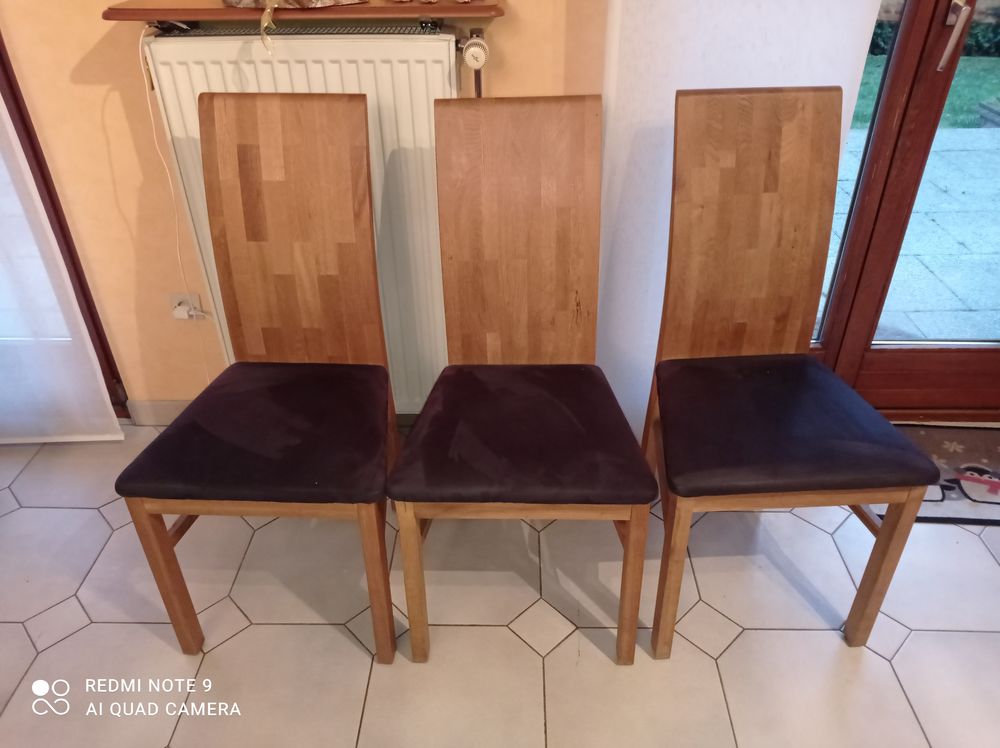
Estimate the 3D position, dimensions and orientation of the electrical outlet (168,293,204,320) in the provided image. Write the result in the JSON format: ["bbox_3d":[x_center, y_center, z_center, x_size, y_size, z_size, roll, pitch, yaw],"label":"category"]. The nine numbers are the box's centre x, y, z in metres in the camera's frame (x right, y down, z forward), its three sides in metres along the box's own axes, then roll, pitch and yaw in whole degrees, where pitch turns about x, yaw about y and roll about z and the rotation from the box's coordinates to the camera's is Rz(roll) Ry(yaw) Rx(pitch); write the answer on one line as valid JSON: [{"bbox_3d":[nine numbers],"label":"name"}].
[{"bbox_3d":[-0.781,-0.168,2.014,0.083,0.080,0.028,0,35,2],"label":"electrical outlet"}]

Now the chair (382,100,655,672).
[{"bbox_3d":[0.045,0.028,1.524,0.455,0.975,0.525,0,35,2],"label":"chair"}]

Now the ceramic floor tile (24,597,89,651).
[{"bbox_3d":[-0.929,0.526,1.700,0.101,0.010,0.101,-29,43,-34],"label":"ceramic floor tile"}]

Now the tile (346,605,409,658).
[{"bbox_3d":[-0.250,0.526,1.679,0.101,0.010,0.101,-29,43,-34],"label":"tile"}]

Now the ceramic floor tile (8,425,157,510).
[{"bbox_3d":[-1.067,0.239,2.118,0.334,0.010,0.334,0,35,2],"label":"ceramic floor tile"}]

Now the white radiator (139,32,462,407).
[{"bbox_3d":[-0.371,-0.297,1.831,0.594,0.902,0.100,0,35,2],"label":"white radiator"}]

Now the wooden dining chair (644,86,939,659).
[{"bbox_3d":[0.495,0.011,1.534,0.455,0.975,0.525,-3,35,-2],"label":"wooden dining chair"}]

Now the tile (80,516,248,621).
[{"bbox_3d":[-0.750,0.429,1.834,0.334,0.010,0.334,0,35,2],"label":"tile"}]

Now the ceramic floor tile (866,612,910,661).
[{"bbox_3d":[0.765,0.526,1.648,0.101,0.010,0.101,-29,43,-34],"label":"ceramic floor tile"}]

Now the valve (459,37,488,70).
[{"bbox_3d":[-0.047,-0.611,1.542,0.052,0.055,0.080,0,35,2],"label":"valve"}]

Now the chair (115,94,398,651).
[{"bbox_3d":[-0.412,0.027,1.540,0.455,0.975,0.525,2,35,4],"label":"chair"}]

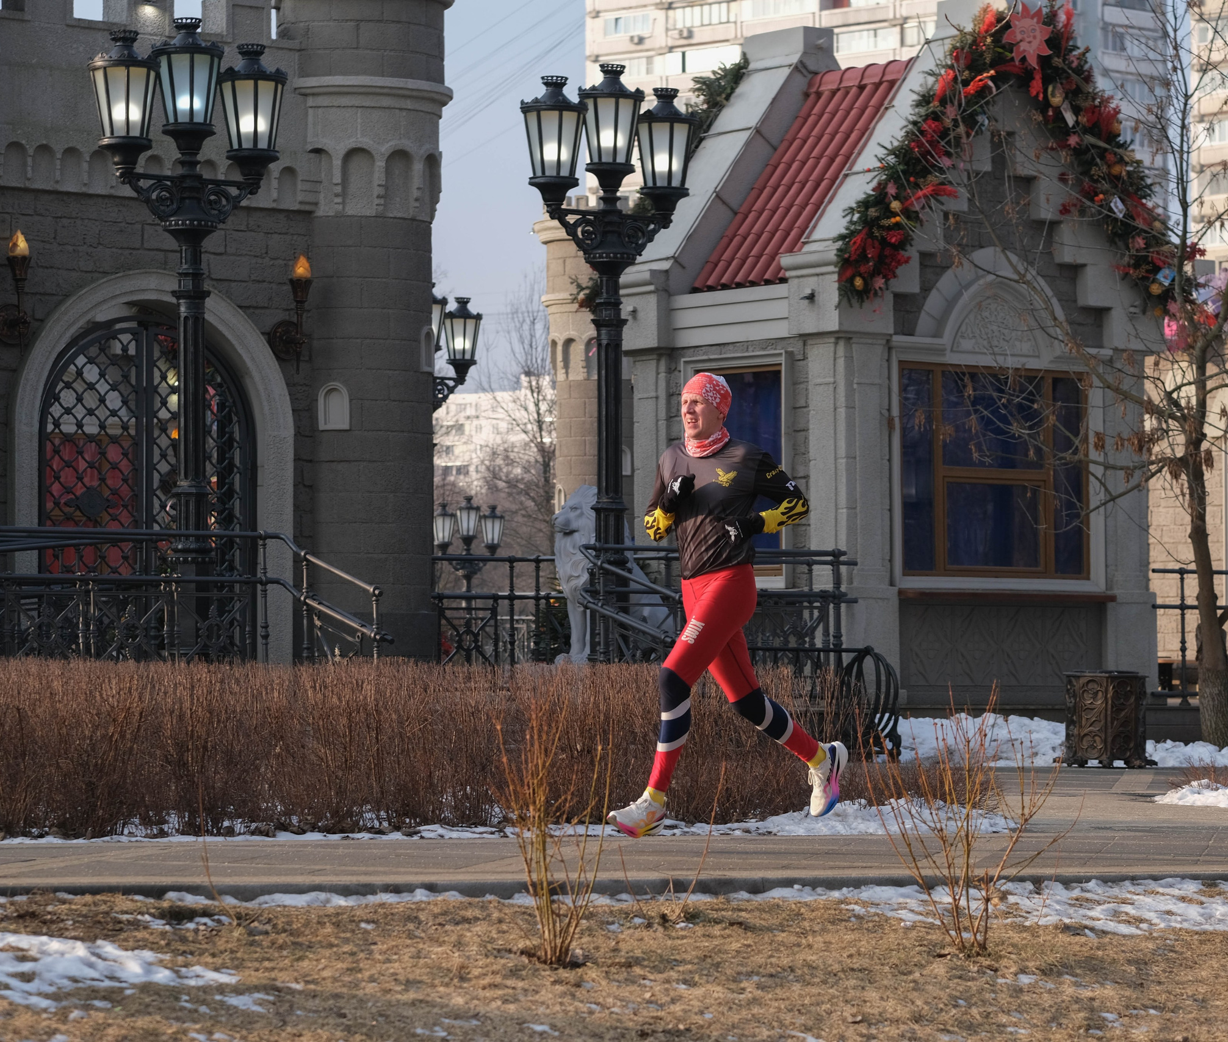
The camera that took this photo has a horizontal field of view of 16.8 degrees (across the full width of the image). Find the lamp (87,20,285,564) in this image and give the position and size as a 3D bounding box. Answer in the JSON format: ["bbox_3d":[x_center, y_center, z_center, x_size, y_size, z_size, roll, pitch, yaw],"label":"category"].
[{"bbox_3d":[-2.372,-1.027,23.300,1.250,3.500,0.420,2,-3,-37],"label":"lamp"}]

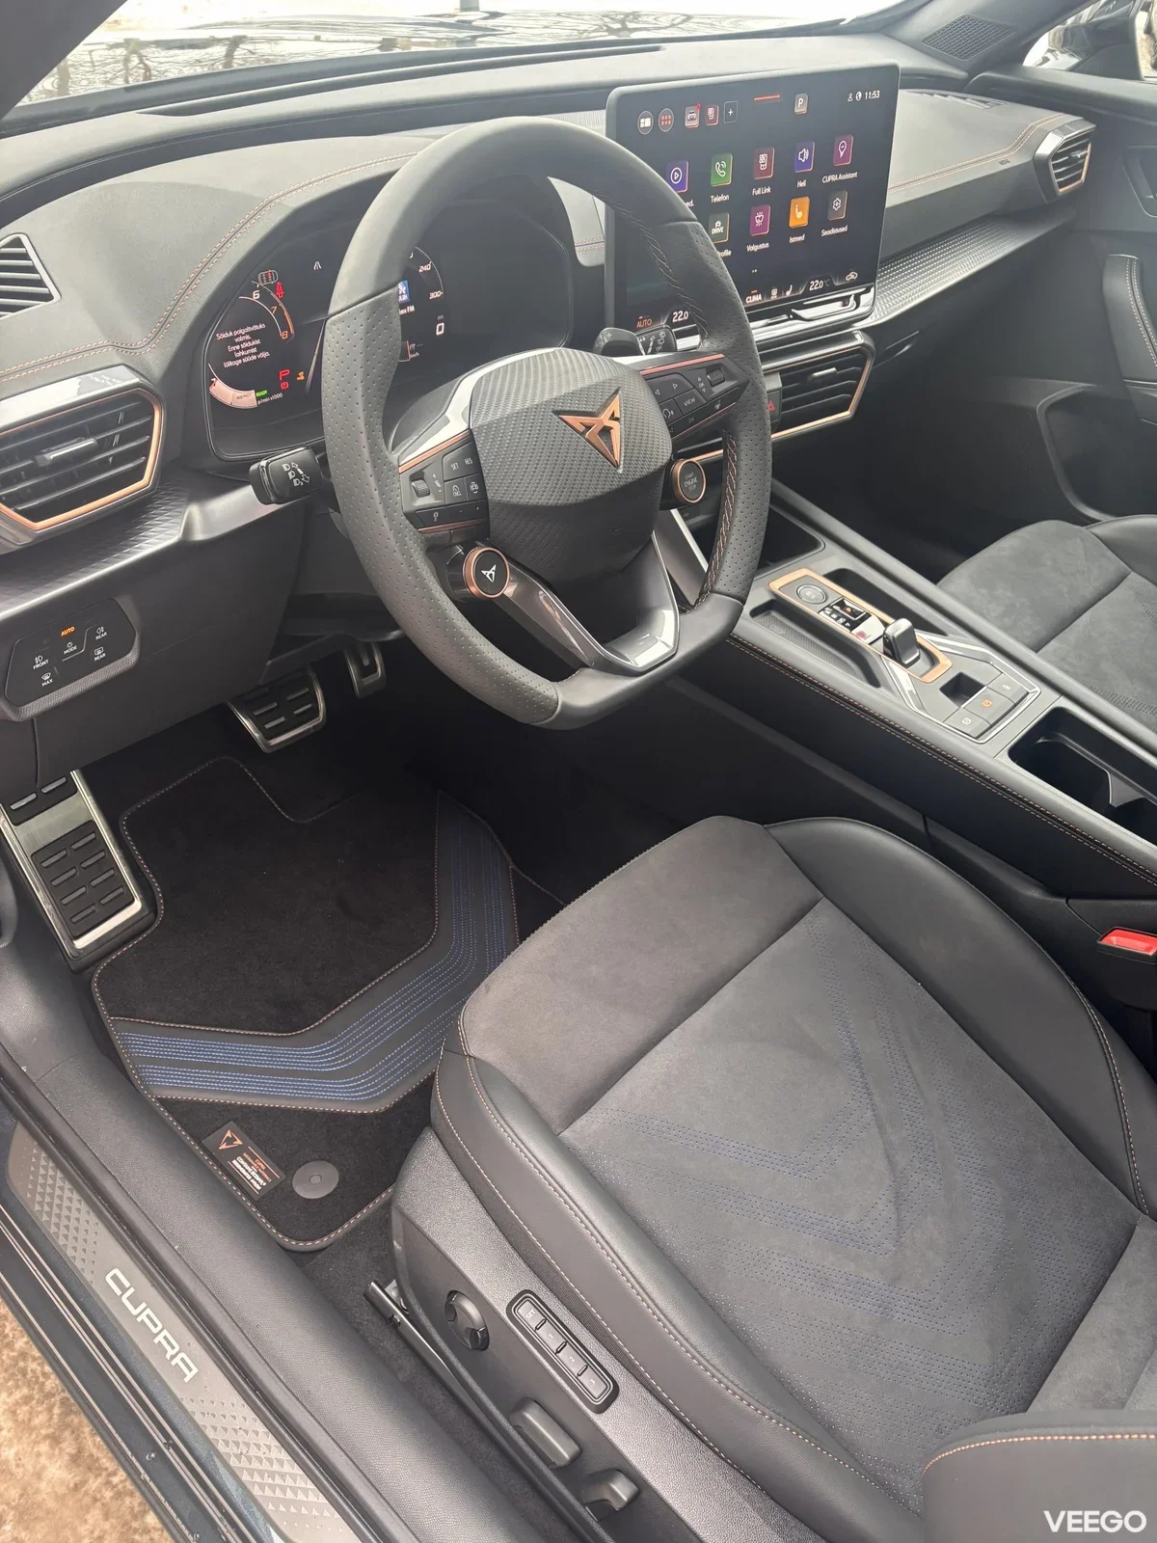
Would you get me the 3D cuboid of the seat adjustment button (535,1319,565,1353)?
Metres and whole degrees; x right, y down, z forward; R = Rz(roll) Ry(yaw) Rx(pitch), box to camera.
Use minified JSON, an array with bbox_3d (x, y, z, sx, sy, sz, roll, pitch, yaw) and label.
[{"bbox_3d":[-0.019,0.367,0.751,0.018,0.006,0.011,39,51,23],"label":"seat adjustment button"}]

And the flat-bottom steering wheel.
[{"bbox_3d":[-0.018,-0.217,0.751,0.092,0.356,0.368,7,32,47],"label":"flat-bottom steering wheel"}]

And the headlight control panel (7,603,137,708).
[{"bbox_3d":[-0.348,-0.082,0.789,0.014,0.048,0.097,21,41,36],"label":"headlight control panel"}]

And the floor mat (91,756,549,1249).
[{"bbox_3d":[-0.303,0.163,1.287,0.610,0.030,0.485,31,47,31],"label":"floor mat"}]

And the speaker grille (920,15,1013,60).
[{"bbox_3d":[0.467,-0.881,1.397,0.083,0.012,0.068,-39,61,-15],"label":"speaker grille"}]

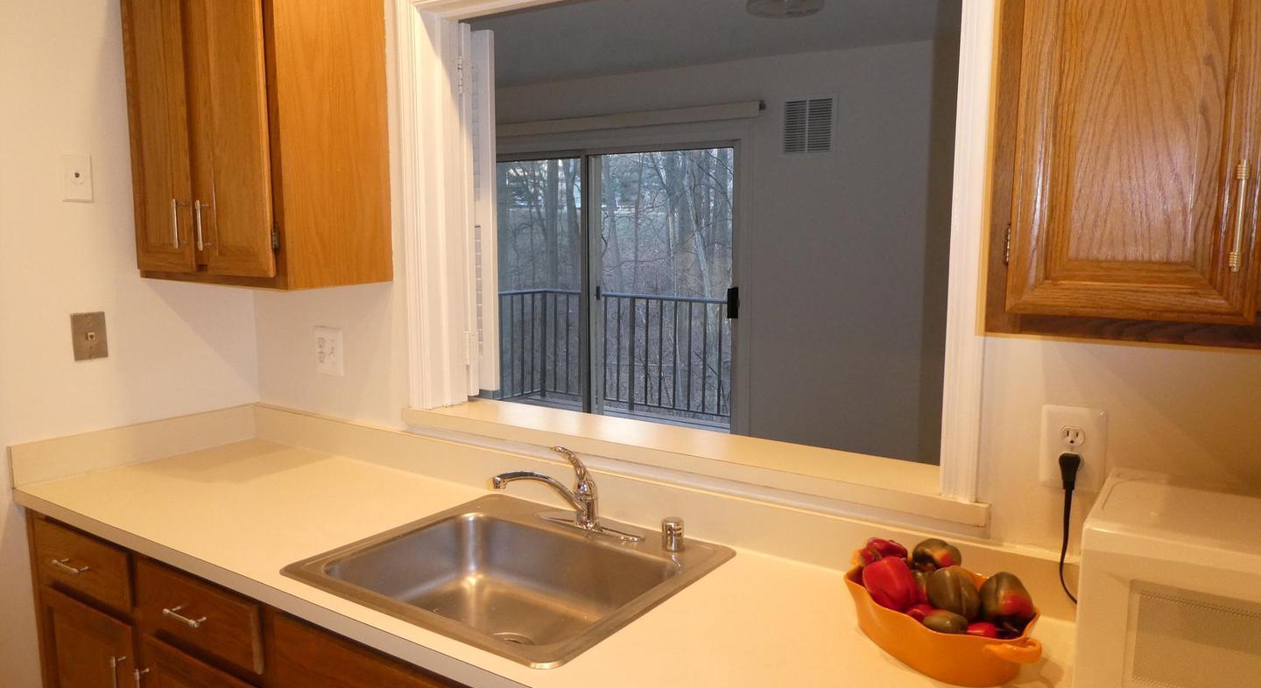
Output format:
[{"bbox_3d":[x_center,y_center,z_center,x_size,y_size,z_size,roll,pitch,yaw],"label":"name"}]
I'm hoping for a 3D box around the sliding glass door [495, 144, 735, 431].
[{"bbox_3d":[-0.215,-0.221,5.556,2.030,2.000,0.100,5,9,33],"label":"sliding glass door"}]

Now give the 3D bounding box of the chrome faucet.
[{"bbox_3d":[-0.149,0.290,1.669,0.260,0.185,0.285,5,9,33],"label":"chrome faucet"}]

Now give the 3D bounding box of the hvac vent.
[{"bbox_3d":[0.931,-1.154,4.612,0.290,0.295,0.020,5,9,33],"label":"hvac vent"}]

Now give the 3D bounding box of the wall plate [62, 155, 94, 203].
[{"bbox_3d":[-1.309,-0.394,2.075,0.008,0.114,0.071,5,9,33],"label":"wall plate"}]

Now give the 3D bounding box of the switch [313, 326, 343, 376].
[{"bbox_3d":[-0.795,0.019,2.299,0.112,0.123,0.010,5,9,33],"label":"switch"}]

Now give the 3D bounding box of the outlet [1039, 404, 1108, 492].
[{"bbox_3d":[0.669,0.160,1.326,0.087,0.125,0.010,5,9,33],"label":"outlet"}]

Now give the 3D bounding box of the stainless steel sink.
[{"bbox_3d":[-0.214,0.475,1.602,0.640,0.165,0.555,5,9,33],"label":"stainless steel sink"}]

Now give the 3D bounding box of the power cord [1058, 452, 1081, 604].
[{"bbox_3d":[0.661,0.282,1.319,0.050,0.235,0.050,5,9,33],"label":"power cord"}]

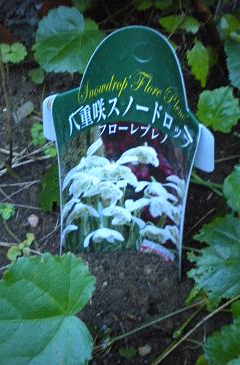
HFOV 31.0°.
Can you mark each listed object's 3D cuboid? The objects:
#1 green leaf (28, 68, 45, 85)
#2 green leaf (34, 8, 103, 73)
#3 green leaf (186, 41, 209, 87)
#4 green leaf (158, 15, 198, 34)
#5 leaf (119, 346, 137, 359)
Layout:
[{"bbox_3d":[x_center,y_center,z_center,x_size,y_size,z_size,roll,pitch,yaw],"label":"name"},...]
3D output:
[{"bbox_3d":[-0.077,-0.098,0.400,0.016,0.003,0.016,0,83,-7],"label":"green leaf"},{"bbox_3d":[-0.048,-0.131,0.400,0.064,0.015,0.064,8,82,-3],"label":"green leaf"},{"bbox_3d":[0.068,-0.105,0.380,0.020,0.006,0.042,-7,91,8],"label":"green leaf"},{"bbox_3d":[0.056,-0.150,0.410,0.036,0.009,0.017,0,60,0],"label":"green leaf"},{"bbox_3d":[0.005,0.096,0.245,0.010,0.002,0.008,0,56,1],"label":"leaf"}]

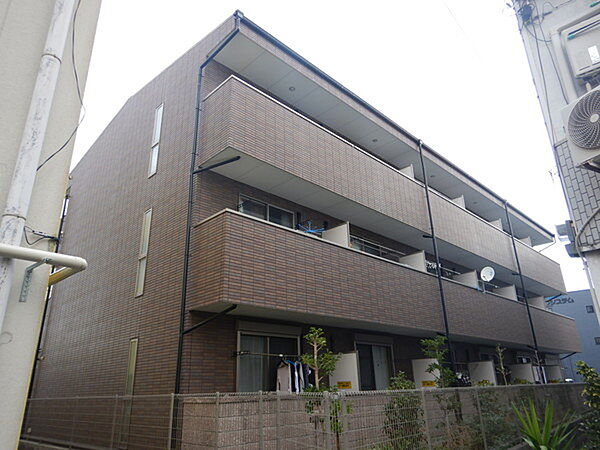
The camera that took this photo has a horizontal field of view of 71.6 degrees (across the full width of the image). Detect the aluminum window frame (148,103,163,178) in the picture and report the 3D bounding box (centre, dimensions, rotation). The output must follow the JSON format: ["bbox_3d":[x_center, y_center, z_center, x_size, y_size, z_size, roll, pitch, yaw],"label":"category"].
[{"bbox_3d":[-3.488,-2.049,10.151,0.101,1.978,0.396,18,-29,-41],"label":"aluminum window frame"}]

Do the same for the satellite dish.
[{"bbox_3d":[6.305,1.662,13.965,0.335,0.517,0.477,18,-28,-40],"label":"satellite dish"}]

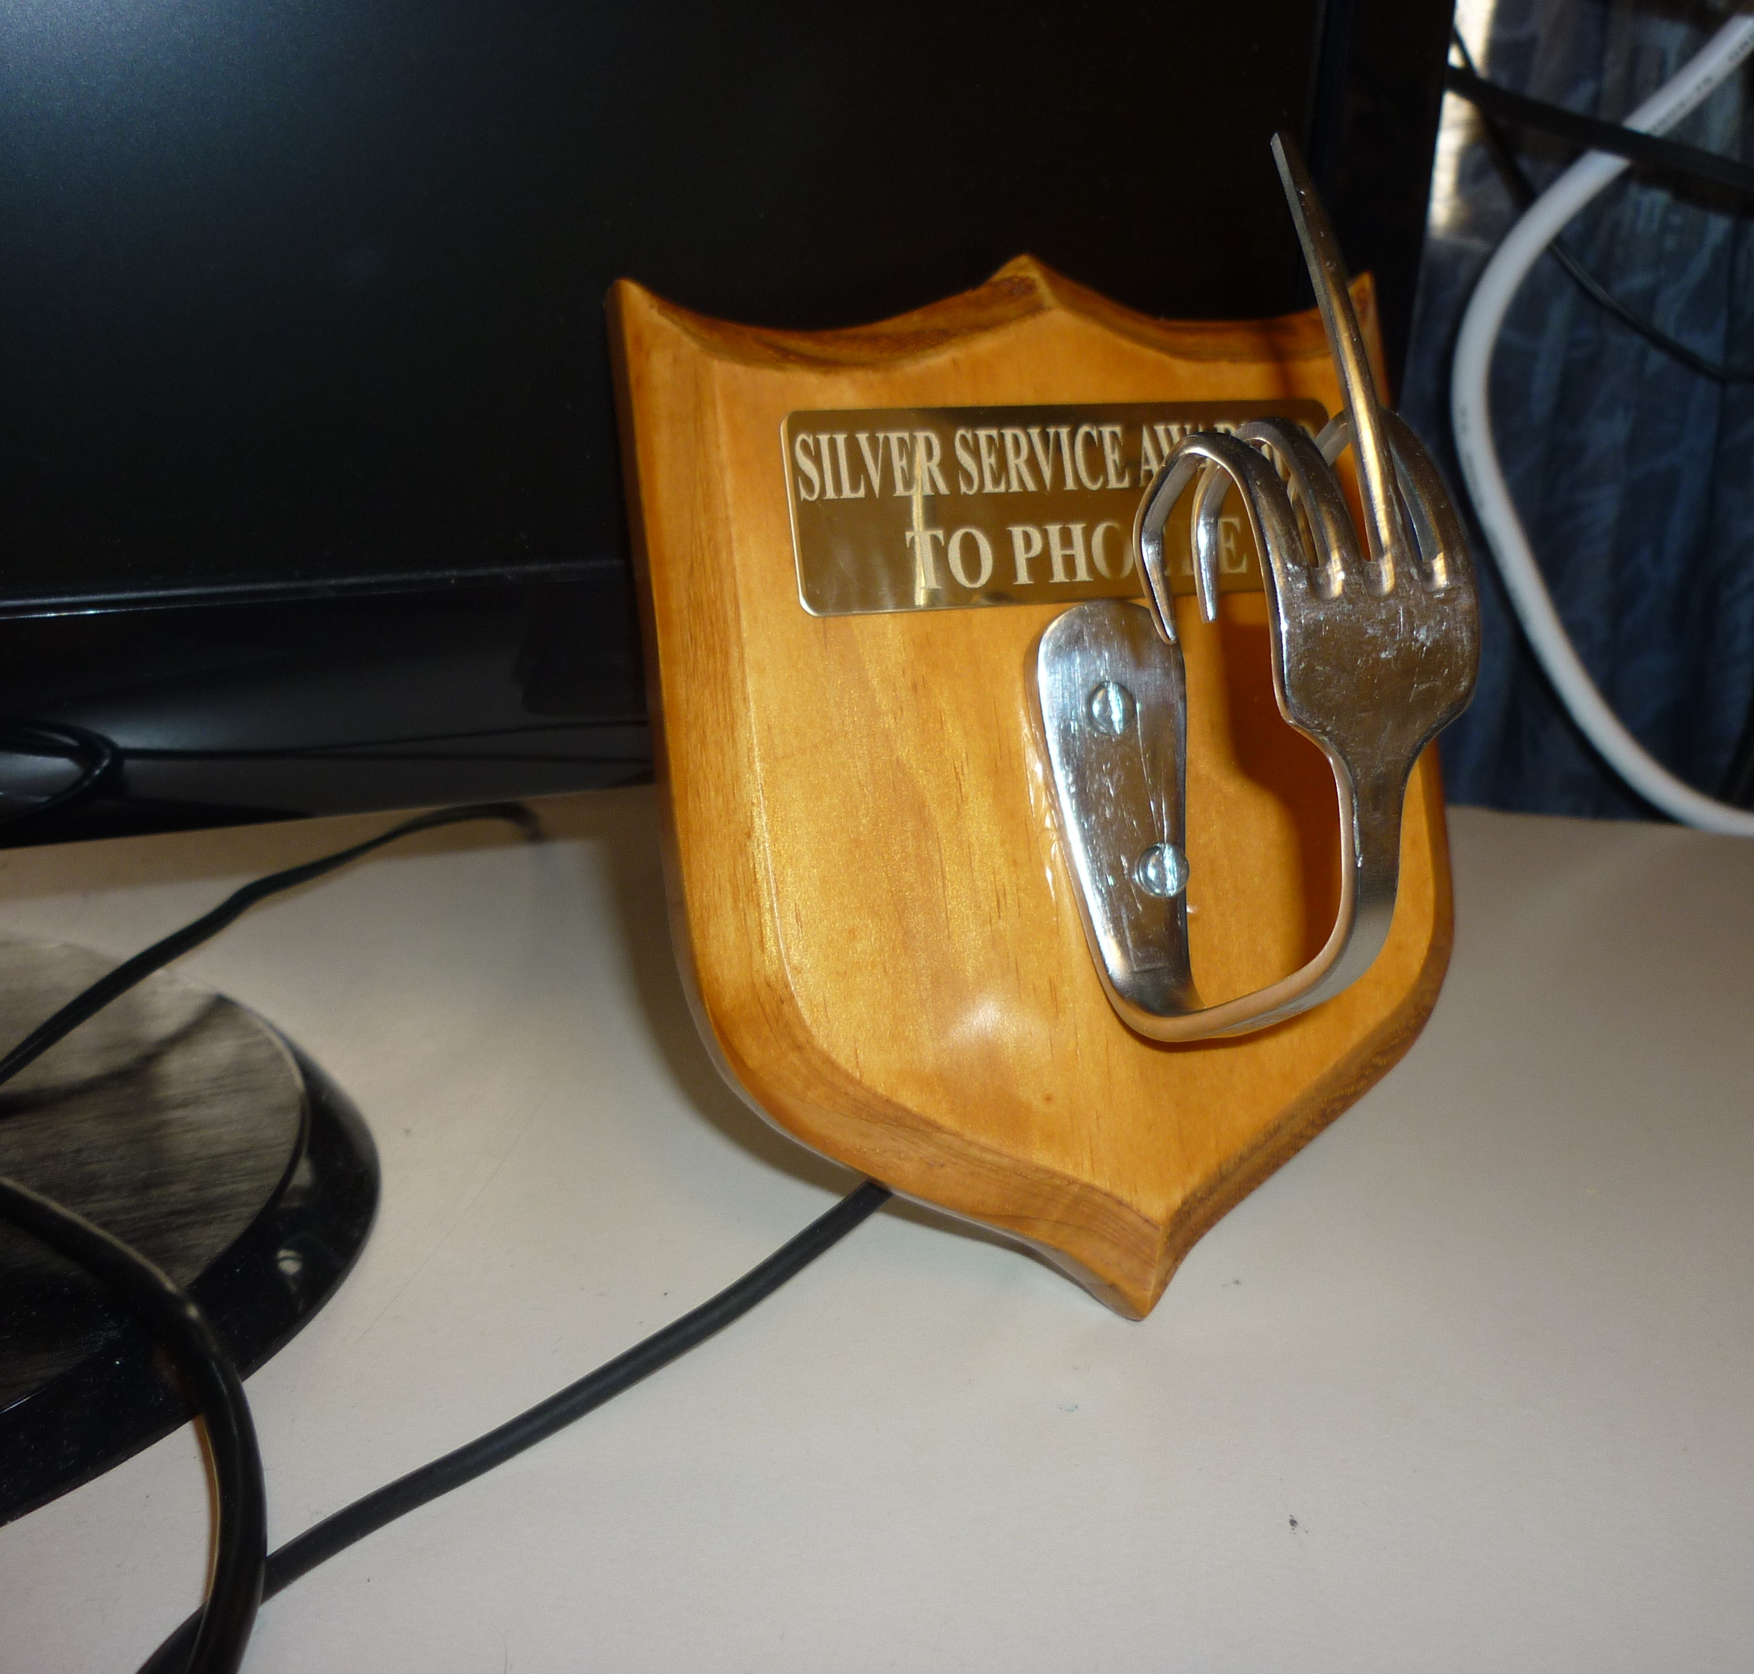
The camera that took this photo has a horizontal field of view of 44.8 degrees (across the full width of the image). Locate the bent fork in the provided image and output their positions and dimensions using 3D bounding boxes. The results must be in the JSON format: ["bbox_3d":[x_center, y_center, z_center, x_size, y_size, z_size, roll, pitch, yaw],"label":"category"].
[{"bbox_3d":[0.041,-0.026,0.253,0.026,0.102,0.067,-6,-2,-20],"label":"bent fork"}]

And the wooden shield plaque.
[{"bbox_3d":[0.028,-0.008,0.293,0.116,0.146,0.019,-6,-2,-20],"label":"wooden shield plaque"}]

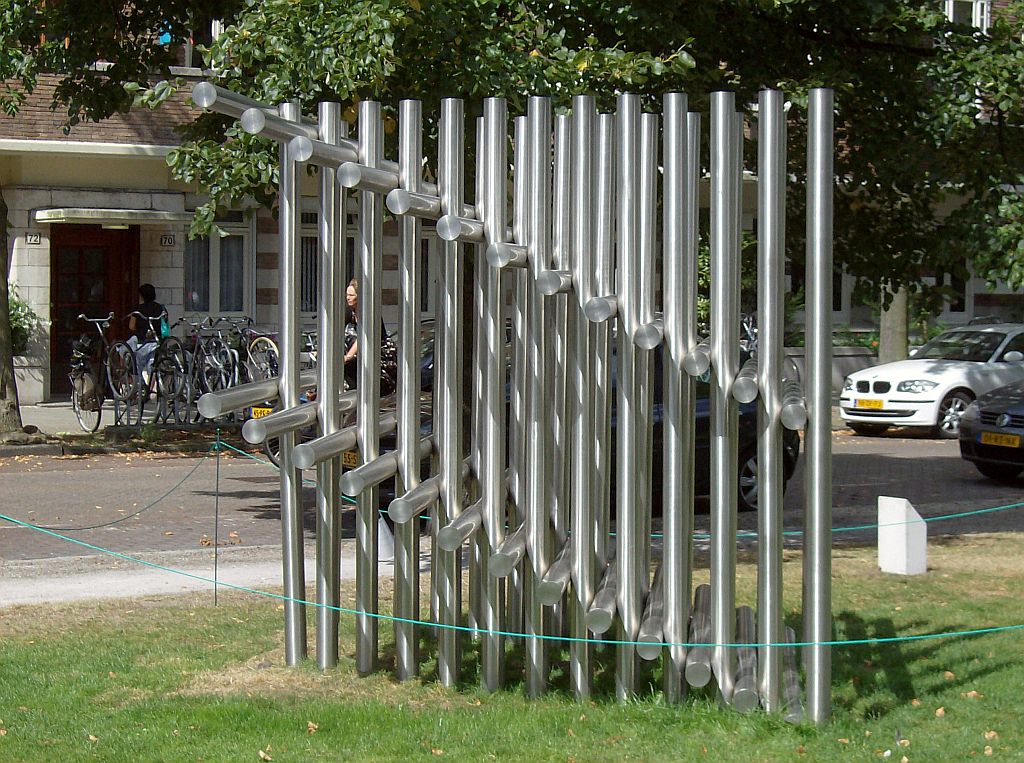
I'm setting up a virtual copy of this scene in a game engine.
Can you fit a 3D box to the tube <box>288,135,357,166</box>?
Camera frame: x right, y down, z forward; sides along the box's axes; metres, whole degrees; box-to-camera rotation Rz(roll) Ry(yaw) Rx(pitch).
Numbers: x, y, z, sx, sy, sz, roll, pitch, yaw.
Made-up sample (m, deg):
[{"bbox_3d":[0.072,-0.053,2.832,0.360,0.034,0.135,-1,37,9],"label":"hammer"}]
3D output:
[{"bbox_3d":[-0.816,-1.129,12.937,0.114,0.114,2.915,1,3,6],"label":"tube"}]

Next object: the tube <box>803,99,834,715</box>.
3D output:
[{"bbox_3d":[1.222,0.104,10.000,0.102,2.530,0.102,0,2,5],"label":"tube"}]

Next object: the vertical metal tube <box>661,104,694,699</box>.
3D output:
[{"bbox_3d":[0.694,0.076,10.710,0.102,2.623,0.102,1,3,5],"label":"vertical metal tube"}]

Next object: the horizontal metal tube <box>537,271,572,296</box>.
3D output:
[{"bbox_3d":[0.266,-0.456,11.235,0.100,0.100,2.500,0,3,5],"label":"horizontal metal tube"}]

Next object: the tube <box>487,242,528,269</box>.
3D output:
[{"bbox_3d":[0.090,-0.640,12.896,0.114,0.114,2.915,1,3,6],"label":"tube"}]

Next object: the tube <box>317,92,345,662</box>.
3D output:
[{"bbox_3d":[-0.846,0.023,11.696,0.102,2.665,0.102,1,3,5],"label":"tube"}]

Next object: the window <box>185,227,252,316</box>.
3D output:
[{"bbox_3d":[-4.095,-1.535,35.000,1.100,1.270,0.120,-1,3,-36],"label":"window"}]

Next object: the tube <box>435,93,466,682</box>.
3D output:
[{"bbox_3d":[-0.265,0.051,11.029,0.100,2.570,0.100,0,3,5],"label":"tube"}]

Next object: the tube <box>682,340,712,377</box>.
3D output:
[{"bbox_3d":[0.852,-0.135,11.196,0.100,0.100,2.500,0,3,5],"label":"tube"}]

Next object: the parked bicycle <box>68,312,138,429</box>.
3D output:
[{"bbox_3d":[-4.954,-0.129,30.447,0.560,1.150,1.780,1,16,13],"label":"parked bicycle"}]

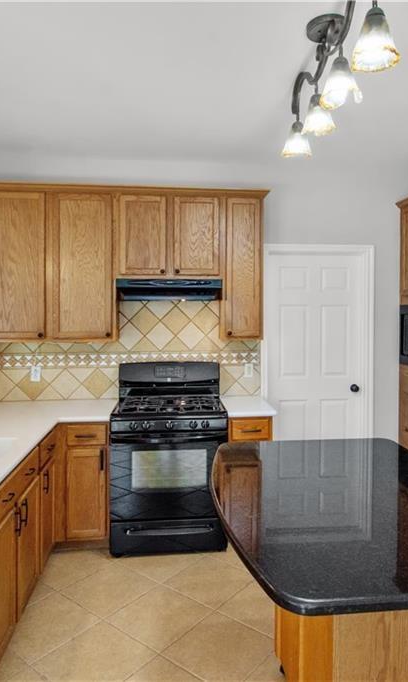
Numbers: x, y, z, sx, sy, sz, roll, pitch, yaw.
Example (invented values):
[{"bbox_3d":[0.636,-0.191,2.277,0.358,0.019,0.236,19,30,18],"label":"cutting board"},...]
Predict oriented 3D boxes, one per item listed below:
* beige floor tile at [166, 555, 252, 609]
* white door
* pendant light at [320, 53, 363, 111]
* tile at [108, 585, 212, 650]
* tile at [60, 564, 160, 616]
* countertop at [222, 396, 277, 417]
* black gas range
[{"bbox_3d":[0.034,1.413,2.825,0.406,0.010,0.406,2,3,40],"label":"beige floor tile"},{"bbox_3d":[0.901,0.305,3.864,0.880,2.090,0.080,0,2,-5],"label":"white door"},{"bbox_3d":[0.517,-0.986,1.821,0.157,0.200,0.157,0,2,-5],"label":"pendant light"},{"bbox_3d":[-0.227,1.432,2.509,0.406,0.010,0.406,2,3,40],"label":"tile"},{"bbox_3d":[-0.543,1.418,2.770,0.406,0.010,0.406,2,3,40],"label":"tile"},{"bbox_3d":[0.295,0.474,3.470,0.325,0.037,0.630,0,2,-5],"label":"countertop"},{"bbox_3d":[-0.244,0.778,3.394,0.760,1.200,0.670,0,2,-5],"label":"black gas range"}]

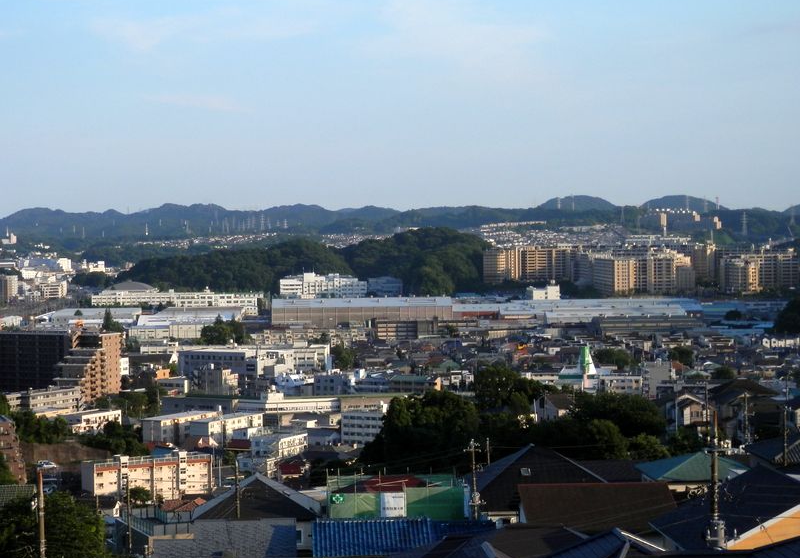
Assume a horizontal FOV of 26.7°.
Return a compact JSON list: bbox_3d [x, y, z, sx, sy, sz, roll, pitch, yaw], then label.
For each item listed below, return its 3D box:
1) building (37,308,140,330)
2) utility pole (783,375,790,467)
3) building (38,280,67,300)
[{"bbox_3d":[-221.750,29.422,1201.193,70.000,14.000,45.000,0,2,-5],"label":"building"},{"bbox_3d":[35.575,14.380,155.433,0.800,11.000,0.600,0,2,-10],"label":"utility pole"},{"bbox_3d":[-363.022,12.031,1765.000,20.500,17.000,22.000,0,2,8],"label":"building"}]

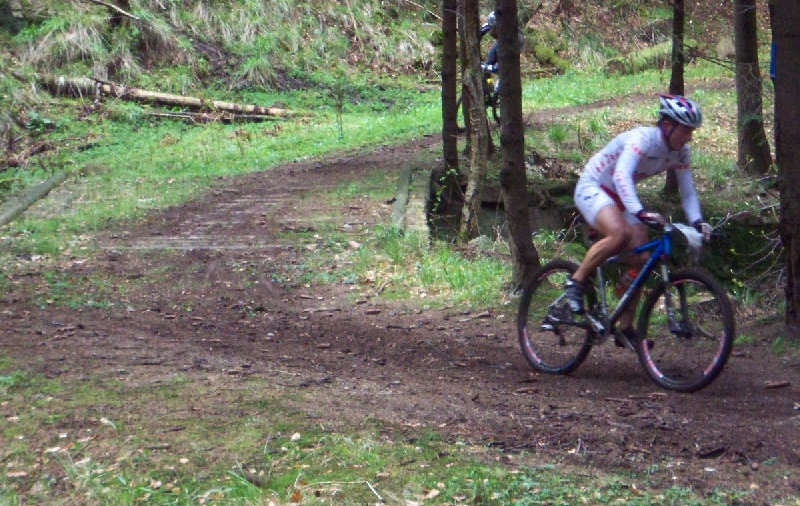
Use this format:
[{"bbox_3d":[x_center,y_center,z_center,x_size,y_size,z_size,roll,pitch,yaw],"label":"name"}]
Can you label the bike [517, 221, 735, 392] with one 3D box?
[{"bbox_3d":[1.225,0.240,15.100,0.580,0.980,1.710,-5,6,-40],"label":"bike"}]

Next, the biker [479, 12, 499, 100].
[{"bbox_3d":[1.370,-2.650,38.000,0.600,1.450,0.850,2,6,34],"label":"biker"}]

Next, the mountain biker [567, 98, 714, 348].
[{"bbox_3d":[1.283,-0.173,15.050,0.580,1.420,0.900,-5,6,-40],"label":"mountain biker"}]

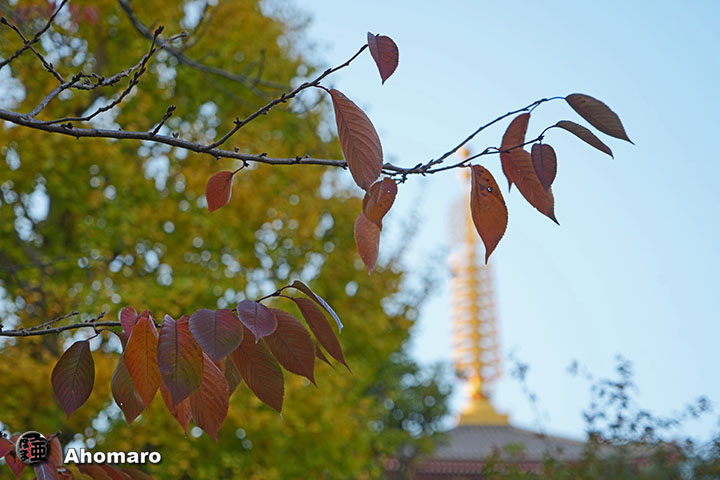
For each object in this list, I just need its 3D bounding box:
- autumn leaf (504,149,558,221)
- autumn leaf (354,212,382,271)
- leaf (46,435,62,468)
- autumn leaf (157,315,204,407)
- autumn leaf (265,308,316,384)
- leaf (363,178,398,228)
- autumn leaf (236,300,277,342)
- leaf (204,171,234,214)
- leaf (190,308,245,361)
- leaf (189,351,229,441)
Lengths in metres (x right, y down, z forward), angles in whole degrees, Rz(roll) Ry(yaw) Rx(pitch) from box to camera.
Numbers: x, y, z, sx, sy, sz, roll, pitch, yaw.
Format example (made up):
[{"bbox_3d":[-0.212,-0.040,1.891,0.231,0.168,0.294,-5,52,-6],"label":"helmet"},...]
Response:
[{"bbox_3d":[0.184,-0.058,2.120,0.039,0.101,0.020,-38,-5,5],"label":"autumn leaf"},{"bbox_3d":[0.010,-0.002,2.120,0.029,0.075,0.018,-2,-8,0],"label":"autumn leaf"},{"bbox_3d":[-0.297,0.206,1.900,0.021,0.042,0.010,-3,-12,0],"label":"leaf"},{"bbox_3d":[-0.190,0.129,2.080,0.049,0.100,0.020,4,-20,-5],"label":"autumn leaf"},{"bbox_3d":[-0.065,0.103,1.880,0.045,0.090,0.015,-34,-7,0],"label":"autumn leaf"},{"bbox_3d":[0.020,-0.034,1.900,0.034,0.053,0.017,14,-14,0],"label":"leaf"},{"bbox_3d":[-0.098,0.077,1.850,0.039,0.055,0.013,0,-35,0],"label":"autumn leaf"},{"bbox_3d":[-0.150,-0.052,2.100,0.029,0.050,0.015,30,-5,-4],"label":"leaf"},{"bbox_3d":[-0.152,0.100,2.070,0.058,0.068,0.020,4,-45,-4],"label":"leaf"},{"bbox_3d":[-0.144,0.148,1.860,0.042,0.090,0.015,-10,-12,0],"label":"leaf"}]

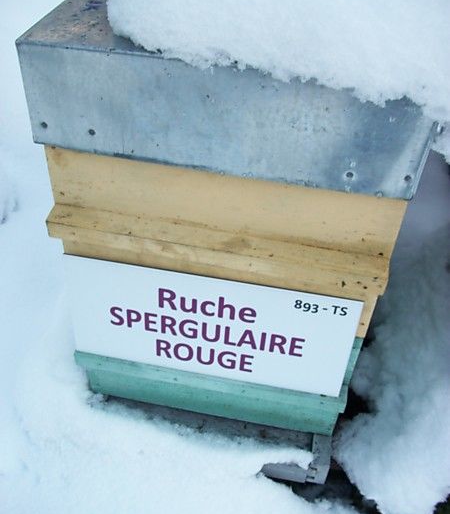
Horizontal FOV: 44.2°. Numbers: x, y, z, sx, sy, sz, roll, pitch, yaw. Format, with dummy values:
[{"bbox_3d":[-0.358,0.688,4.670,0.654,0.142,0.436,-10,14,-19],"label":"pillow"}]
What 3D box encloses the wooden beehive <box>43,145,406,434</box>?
[{"bbox_3d":[0.020,-0.047,0.835,0.379,0.442,0.416,9,43,6],"label":"wooden beehive"}]

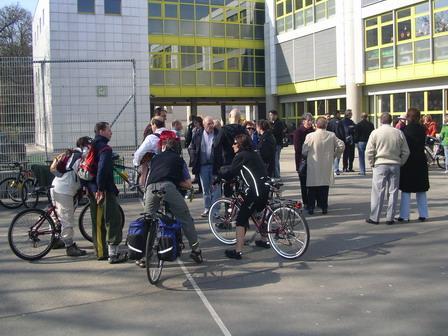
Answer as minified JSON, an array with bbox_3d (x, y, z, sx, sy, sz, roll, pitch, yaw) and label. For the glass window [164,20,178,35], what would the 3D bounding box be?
[{"bbox_3d":[-3.617,-9.618,32.865,1.078,1.083,0.100,-4,6,-24],"label":"glass window"}]

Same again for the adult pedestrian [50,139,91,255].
[{"bbox_3d":[-2.043,0.373,6.500,0.720,1.560,0.520,-5,7,-31],"label":"adult pedestrian"}]

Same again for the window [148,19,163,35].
[{"bbox_3d":[-4.595,-9.555,32.431,1.029,1.075,0.100,-4,6,-24],"label":"window"}]

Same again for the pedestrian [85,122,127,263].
[{"bbox_3d":[-1.509,0.292,6.072,0.500,1.750,0.480,-2,6,-8],"label":"pedestrian"}]

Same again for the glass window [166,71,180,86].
[{"bbox_3d":[-3.512,-6.170,33.064,1.079,1.131,0.100,-4,6,-22],"label":"glass window"}]

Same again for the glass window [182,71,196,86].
[{"bbox_3d":[-2.296,-5.895,31.648,1.026,1.082,0.120,-4,7,-25],"label":"glass window"}]

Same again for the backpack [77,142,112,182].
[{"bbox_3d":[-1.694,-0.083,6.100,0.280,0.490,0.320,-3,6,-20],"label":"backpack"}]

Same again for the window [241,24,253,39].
[{"bbox_3d":[1.684,-9.972,35.218,1.055,1.023,0.100,-4,6,-24],"label":"window"}]

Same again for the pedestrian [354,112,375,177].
[{"bbox_3d":[3.931,-0.677,13.400,0.520,1.740,0.360,-4,6,-26],"label":"pedestrian"}]

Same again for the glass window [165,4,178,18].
[{"bbox_3d":[-3.377,-10.063,30.743,1.003,0.907,0.120,-4,7,-25],"label":"glass window"}]

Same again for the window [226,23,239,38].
[{"bbox_3d":[0.653,-9.925,34.759,1.077,1.059,0.100,-4,6,-24],"label":"window"}]

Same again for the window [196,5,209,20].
[{"bbox_3d":[-1.505,-10.803,33.450,1.055,1.055,0.100,-4,6,-22],"label":"window"}]

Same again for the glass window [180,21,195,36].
[{"bbox_3d":[-2.538,-9.637,33.137,1.082,1.102,0.100,-4,6,-22],"label":"glass window"}]

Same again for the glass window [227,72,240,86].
[{"bbox_3d":[0.732,-6.409,34.775,1.067,1.089,0.100,-4,6,-22],"label":"glass window"}]

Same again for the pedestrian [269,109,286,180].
[{"bbox_3d":[1.348,-0.591,12.300,0.400,1.760,0.500,-3,6,-15],"label":"pedestrian"}]

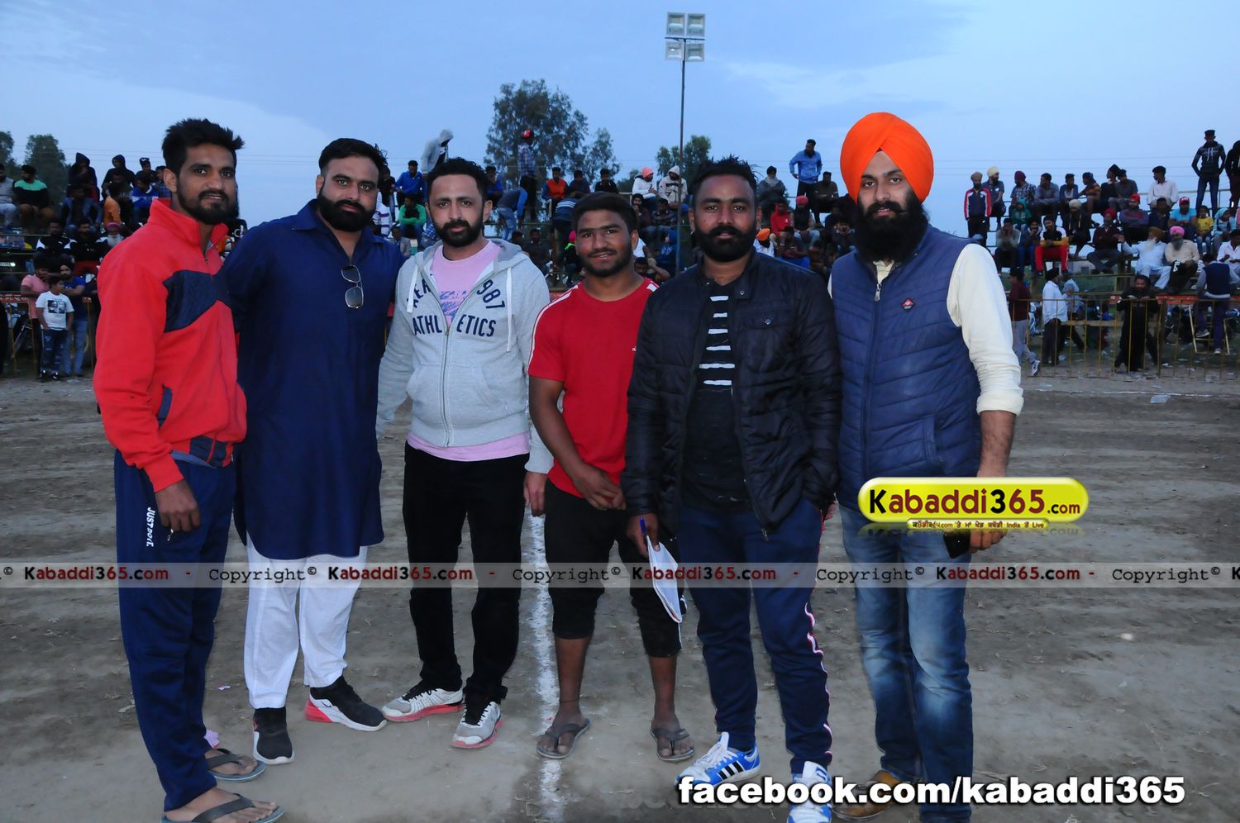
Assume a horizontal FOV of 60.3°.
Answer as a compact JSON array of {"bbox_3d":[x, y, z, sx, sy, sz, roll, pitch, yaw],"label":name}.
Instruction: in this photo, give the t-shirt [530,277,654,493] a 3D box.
[{"bbox_3d":[-0.027,-0.068,3.130,0.470,0.635,0.270,0,6,0],"label":"t-shirt"}]

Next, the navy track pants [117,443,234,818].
[{"bbox_3d":[-1.135,0.519,2.772,0.310,0.930,0.420,1,6,10],"label":"navy track pants"}]

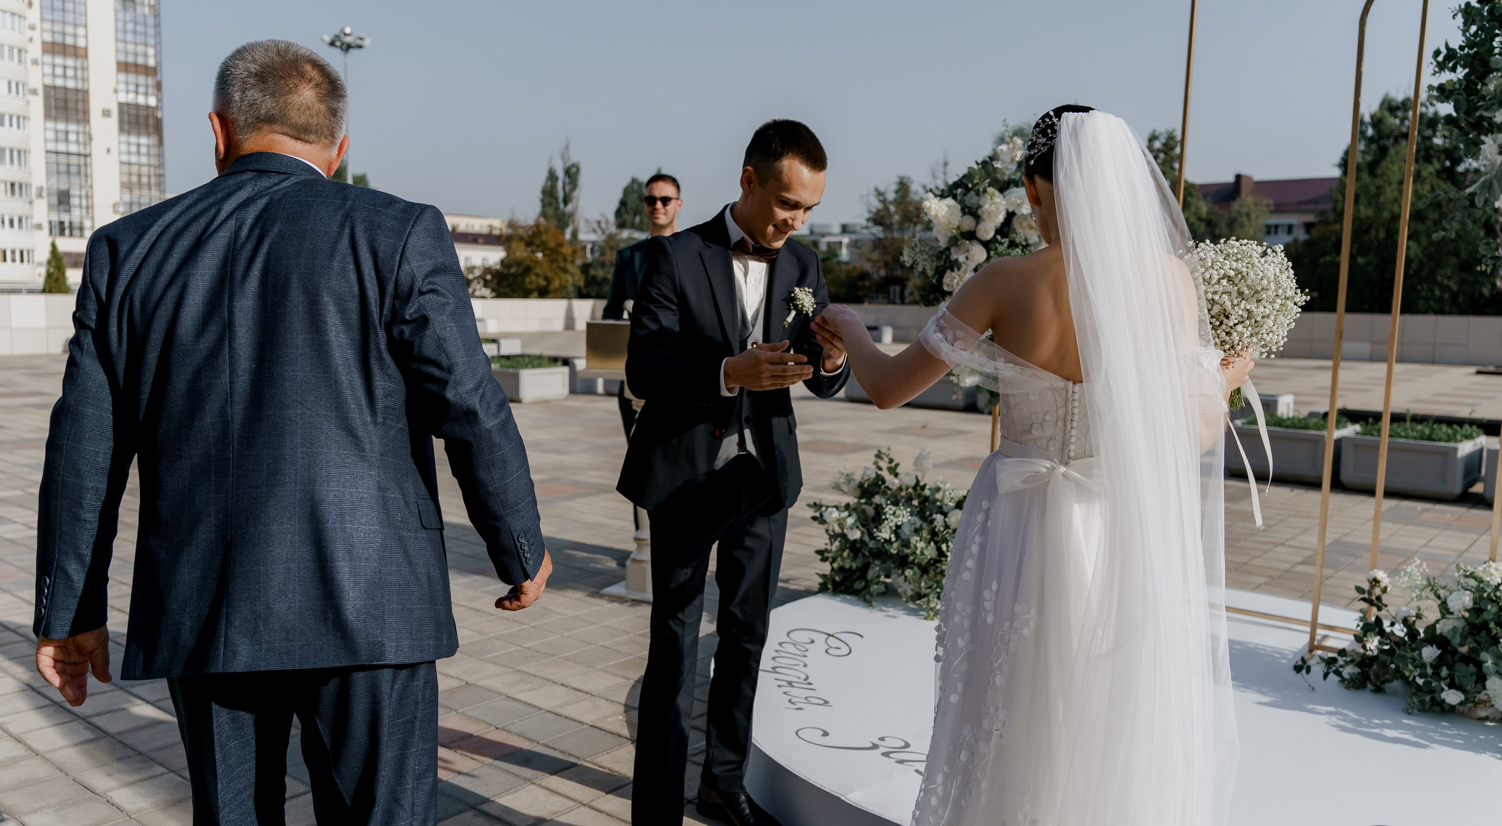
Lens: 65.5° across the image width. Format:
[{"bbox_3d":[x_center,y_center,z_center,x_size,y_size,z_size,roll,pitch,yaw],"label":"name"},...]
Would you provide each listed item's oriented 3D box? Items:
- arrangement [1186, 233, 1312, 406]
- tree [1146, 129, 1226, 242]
[{"bbox_3d":[0.999,-0.182,2.360,0.250,0.335,0.250,6,6,0],"label":"arrangement"},{"bbox_3d":[22.029,-9.341,60.000,5.000,10.475,5.000,1,6,0],"label":"tree"}]

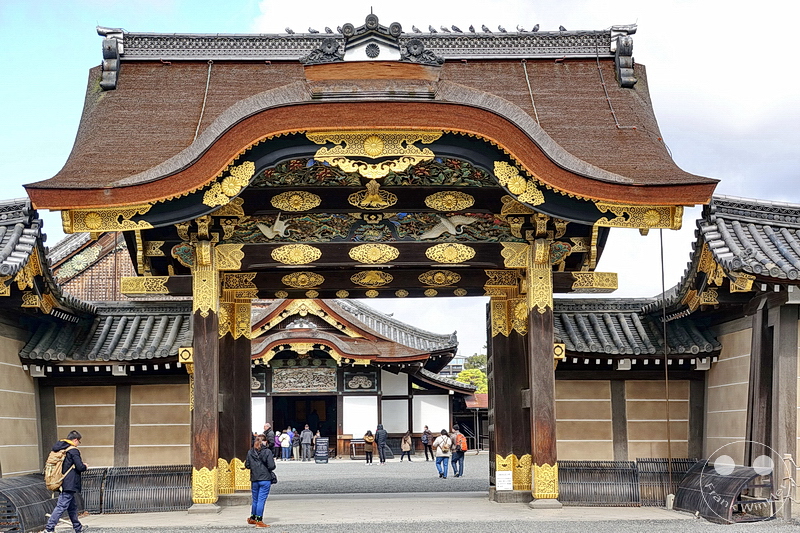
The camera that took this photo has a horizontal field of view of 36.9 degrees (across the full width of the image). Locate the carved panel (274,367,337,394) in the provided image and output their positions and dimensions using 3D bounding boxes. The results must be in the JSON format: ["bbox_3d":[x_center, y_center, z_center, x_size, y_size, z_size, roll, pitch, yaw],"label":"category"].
[{"bbox_3d":[-4.699,5.593,59.215,3.171,1.253,0.150,0,-8,-3],"label":"carved panel"}]

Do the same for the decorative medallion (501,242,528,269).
[{"bbox_3d":[2.464,-0.231,25.871,0.599,0.570,0.120,0,-8,-3],"label":"decorative medallion"}]

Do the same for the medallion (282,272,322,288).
[{"bbox_3d":[-2.209,0.319,27.483,0.981,0.383,0.080,0,-8,-3],"label":"medallion"}]

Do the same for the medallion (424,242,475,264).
[{"bbox_3d":[1.088,-0.275,25.795,1.087,0.449,0.080,0,-8,-3],"label":"medallion"}]

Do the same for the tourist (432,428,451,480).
[{"bbox_3d":[1.422,6.272,40.145,0.580,1.620,0.420,2,-8,-18],"label":"tourist"}]

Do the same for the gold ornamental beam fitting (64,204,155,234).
[{"bbox_3d":[-5.909,-0.948,24.415,1.845,0.576,0.220,0,-8,-3],"label":"gold ornamental beam fitting"}]

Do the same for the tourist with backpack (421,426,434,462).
[{"bbox_3d":[1.352,8.543,57.913,0.520,1.700,0.400,2,-8,-20],"label":"tourist with backpack"}]

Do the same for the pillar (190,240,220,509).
[{"bbox_3d":[-4.074,2.273,25.340,0.546,5.504,0.540,0,-8,-3],"label":"pillar"}]

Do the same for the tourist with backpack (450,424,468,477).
[{"bbox_3d":[1.959,6.084,39.669,0.550,1.750,0.520,4,-9,-30],"label":"tourist with backpack"}]

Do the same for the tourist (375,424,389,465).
[{"bbox_3d":[-0.780,7.732,51.982,0.520,1.740,0.360,1,-8,-9],"label":"tourist"}]

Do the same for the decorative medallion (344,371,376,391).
[{"bbox_3d":[-1.967,5.728,59.757,1.643,0.943,0.140,-1,-8,0],"label":"decorative medallion"}]

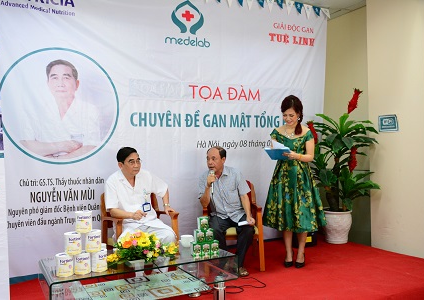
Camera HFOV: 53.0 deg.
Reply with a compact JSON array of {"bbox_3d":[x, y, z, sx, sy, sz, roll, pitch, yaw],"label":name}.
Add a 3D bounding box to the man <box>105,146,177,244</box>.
[{"bbox_3d":[-0.679,0.597,3.949,0.620,1.210,0.780,-1,0,-26],"label":"man"}]

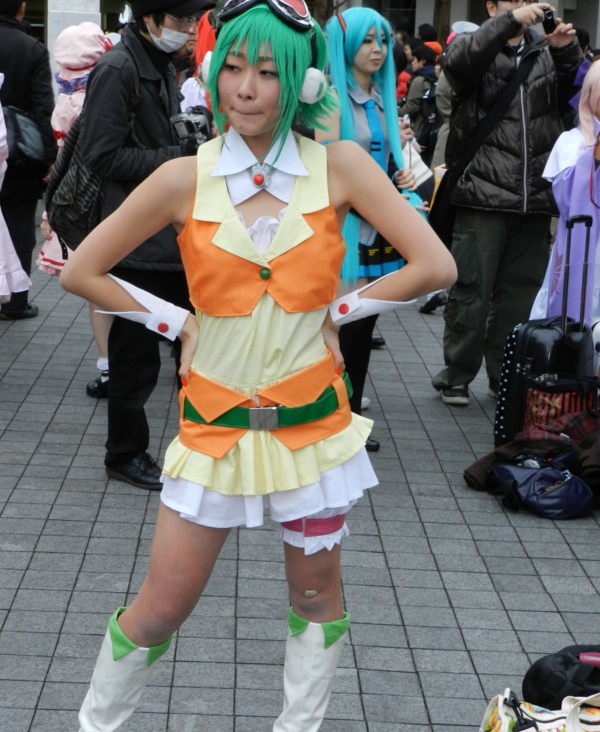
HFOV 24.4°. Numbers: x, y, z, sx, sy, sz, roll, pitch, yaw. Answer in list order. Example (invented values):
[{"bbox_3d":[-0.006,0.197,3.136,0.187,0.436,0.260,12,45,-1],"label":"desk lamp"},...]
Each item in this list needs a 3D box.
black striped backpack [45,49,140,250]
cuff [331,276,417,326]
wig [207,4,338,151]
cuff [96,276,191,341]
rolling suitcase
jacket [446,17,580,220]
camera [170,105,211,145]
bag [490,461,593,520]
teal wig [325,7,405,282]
[{"bbox_3d":[-0.685,-0.712,4.580,0.250,0.620,0.300,11,13,11],"label":"black striped backpack"},{"bbox_3d":[0.126,-0.116,2.450,0.160,0.070,0.080,-22,21,-20],"label":"cuff"},{"bbox_3d":[-0.052,-0.493,2.380,0.220,0.255,0.240,14,13,13],"label":"wig"},{"bbox_3d":[-0.277,-0.099,2.440,0.160,0.072,0.080,23,20,10],"label":"cuff"},{"bbox_3d":[0.960,-0.128,5.304,0.210,0.907,0.340,12,16,36],"label":"rolling suitcase"},{"bbox_3d":[0.870,-1.025,5.650,0.570,0.820,0.460,-3,14,-25],"label":"jacket"},{"bbox_3d":[-0.349,-0.763,4.420,0.120,0.100,0.130,-16,15,-27],"label":"camera"},{"bbox_3d":[0.797,0.402,4.665,0.340,0.150,0.240,3,13,0],"label":"bag"},{"bbox_3d":[0.233,-0.806,5.000,0.320,1.000,0.260,-8,17,-39],"label":"teal wig"}]

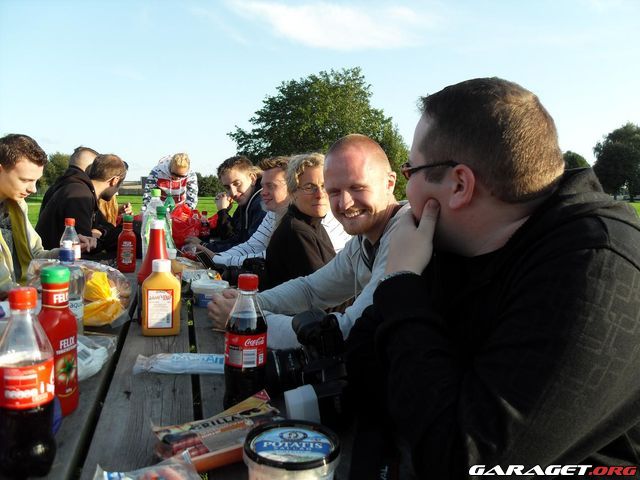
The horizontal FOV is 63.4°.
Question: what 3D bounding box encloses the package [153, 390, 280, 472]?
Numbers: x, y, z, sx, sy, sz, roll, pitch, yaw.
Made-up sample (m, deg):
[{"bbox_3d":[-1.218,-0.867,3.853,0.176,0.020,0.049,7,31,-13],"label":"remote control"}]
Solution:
[{"bbox_3d":[-0.142,0.282,0.752,0.188,0.034,0.108,-3,7,-31],"label":"package"}]

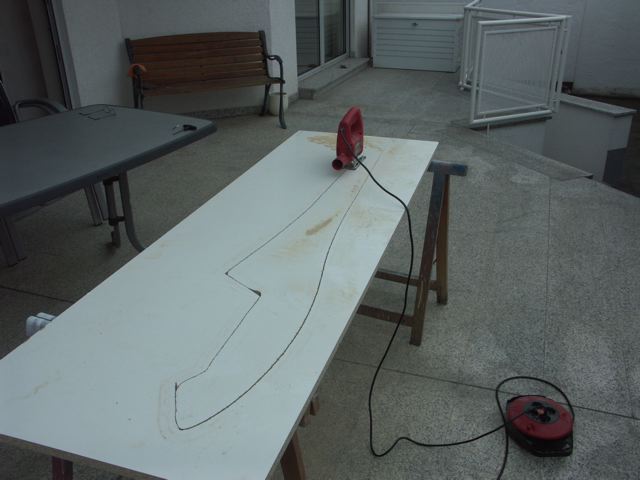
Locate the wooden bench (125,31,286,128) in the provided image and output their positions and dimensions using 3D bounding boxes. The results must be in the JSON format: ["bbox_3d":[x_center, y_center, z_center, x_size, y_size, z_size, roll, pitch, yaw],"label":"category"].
[{"bbox_3d":[-0.982,-1.372,5.246,1.240,0.795,0.570,-12,28,-21],"label":"wooden bench"}]

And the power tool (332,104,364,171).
[{"bbox_3d":[0.117,-0.374,2.158,0.080,0.197,0.190,8,27,17],"label":"power tool"}]

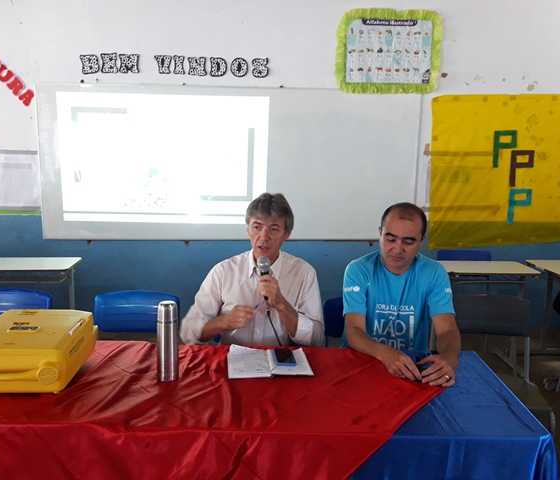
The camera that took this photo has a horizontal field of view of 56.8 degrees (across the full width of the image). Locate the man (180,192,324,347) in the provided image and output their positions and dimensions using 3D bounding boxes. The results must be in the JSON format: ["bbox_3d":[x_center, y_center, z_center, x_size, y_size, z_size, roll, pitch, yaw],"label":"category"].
[{"bbox_3d":[-0.106,0.487,2.035,0.580,1.320,0.740,1,9,5],"label":"man"}]

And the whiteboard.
[{"bbox_3d":[-0.382,-0.611,4.239,3.091,1.236,0.030,0,9,-3],"label":"whiteboard"}]

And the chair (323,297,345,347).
[{"bbox_3d":[0.402,0.700,2.309,0.430,0.830,0.510,1,9,0],"label":"chair"}]

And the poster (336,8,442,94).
[{"bbox_3d":[0.877,-1.510,4.147,0.846,0.652,0.040,0,9,-3],"label":"poster"}]

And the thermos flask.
[{"bbox_3d":[-0.353,0.319,1.626,0.066,0.250,0.066,1,9,0],"label":"thermos flask"}]

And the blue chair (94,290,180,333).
[{"bbox_3d":[-0.698,0.679,2.358,0.430,0.830,0.510,1,9,0],"label":"blue chair"}]

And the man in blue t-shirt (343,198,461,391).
[{"bbox_3d":[0.474,0.511,2.017,0.520,1.290,0.780,2,9,7],"label":"man in blue t-shirt"}]

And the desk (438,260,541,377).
[{"bbox_3d":[1.499,0.545,3.831,0.610,0.710,0.480,1,9,4],"label":"desk"}]

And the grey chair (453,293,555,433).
[{"bbox_3d":[0.932,0.701,2.308,0.430,0.840,0.520,2,9,7],"label":"grey chair"}]

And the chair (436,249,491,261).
[{"bbox_3d":[1.414,0.489,3.893,0.430,0.800,0.510,1,9,3],"label":"chair"}]

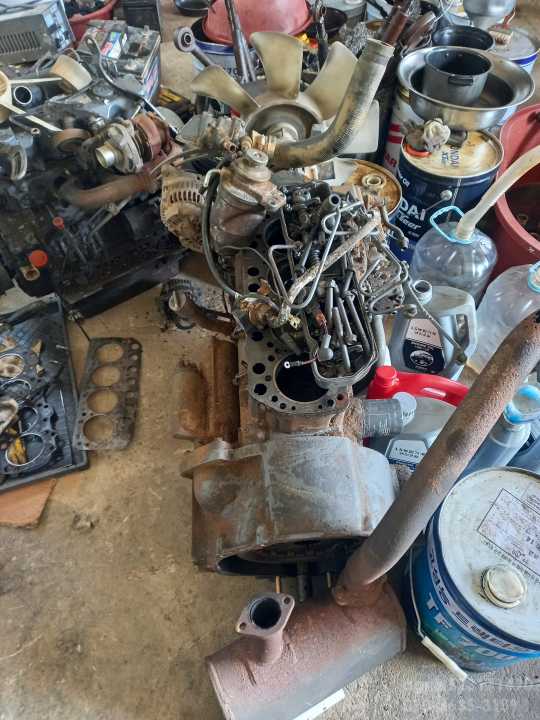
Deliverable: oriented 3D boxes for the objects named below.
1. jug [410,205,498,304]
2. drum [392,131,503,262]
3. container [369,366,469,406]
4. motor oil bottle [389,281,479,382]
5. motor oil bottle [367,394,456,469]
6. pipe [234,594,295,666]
[{"bbox_3d":[0.520,-0.224,1.496,0.230,0.350,0.230,-7,53,0],"label":"jug"},{"bbox_3d":[0.549,-0.502,1.693,0.292,0.367,0.292,-7,53,0],"label":"drum"},{"bbox_3d":[0.337,0.126,1.287,0.220,0.290,0.125,12,55,14],"label":"container"},{"bbox_3d":[0.445,-0.079,1.416,0.205,0.315,0.120,15,56,16],"label":"motor oil bottle"},{"bbox_3d":[0.347,0.199,1.219,0.205,0.310,0.120,14,56,15],"label":"motor oil bottle"},{"bbox_3d":[-0.002,0.503,0.984,0.118,0.100,0.075,-21,43,-19],"label":"pipe"}]

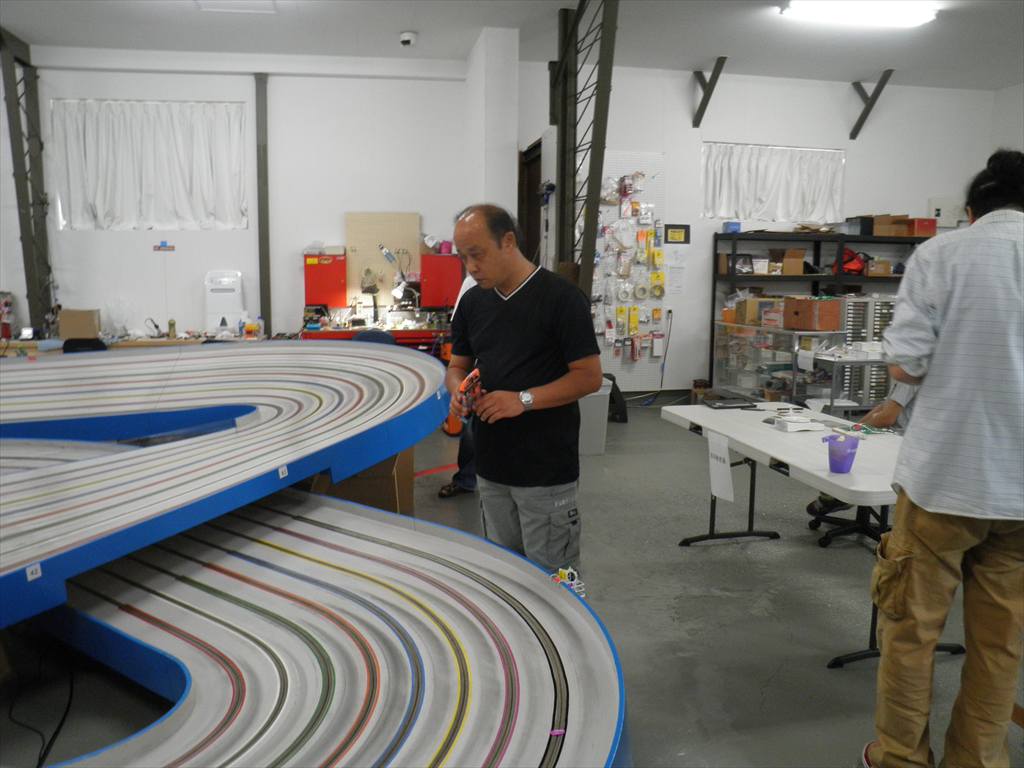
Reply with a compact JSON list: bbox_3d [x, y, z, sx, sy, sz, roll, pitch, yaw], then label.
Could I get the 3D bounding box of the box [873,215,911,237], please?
[{"bbox_3d":[3.986,-1.698,8.916,0.417,0.218,0.300,-1,8,-12],"label":"box"}]

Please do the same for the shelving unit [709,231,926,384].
[{"bbox_3d":[3.373,-0.681,8.958,2.400,1.820,0.450,-1,8,-12],"label":"shelving unit"}]

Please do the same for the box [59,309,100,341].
[{"bbox_3d":[-3.975,-0.561,7.676,0.347,0.271,0.260,-1,8,-9],"label":"box"}]

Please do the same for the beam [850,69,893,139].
[{"bbox_3d":[3.704,-2.871,8.539,0.080,0.580,0.560,-1,8,-13],"label":"beam"}]

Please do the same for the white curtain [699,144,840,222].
[{"bbox_3d":[2.732,-2.098,8.660,1.620,0.790,0.090,-1,8,-13],"label":"white curtain"}]

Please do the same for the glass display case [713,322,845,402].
[{"bbox_3d":[2.351,-0.044,7.431,0.500,0.950,1.530,-1,8,-10],"label":"glass display case"}]

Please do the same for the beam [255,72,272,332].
[{"bbox_3d":[-2.371,-1.306,7.999,0.110,3.240,0.100,-1,8,-9],"label":"beam"}]

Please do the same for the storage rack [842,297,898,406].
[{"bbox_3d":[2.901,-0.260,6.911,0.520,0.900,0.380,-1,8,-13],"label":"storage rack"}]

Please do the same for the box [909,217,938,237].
[{"bbox_3d":[4.406,-1.689,9.011,0.271,0.189,0.300,-1,8,-12],"label":"box"}]

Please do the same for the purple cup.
[{"bbox_3d":[1.166,0.249,2.946,0.120,0.122,0.108,4,8,22],"label":"purple cup"}]

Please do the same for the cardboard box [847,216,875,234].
[{"bbox_3d":[3.719,-1.672,8.828,0.155,0.186,0.240,-1,8,-12],"label":"cardboard box"}]

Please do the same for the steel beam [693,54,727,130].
[{"bbox_3d":[1.934,-2.843,8.137,0.080,0.580,0.560,-1,8,-13],"label":"steel beam"}]

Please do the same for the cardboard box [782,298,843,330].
[{"bbox_3d":[2.502,-0.579,6.896,0.290,0.256,0.340,-4,9,-30],"label":"cardboard box"}]

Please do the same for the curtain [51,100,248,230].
[{"bbox_3d":[-3.468,-2.098,7.982,1.800,1.210,0.090,0,8,-4],"label":"curtain"}]

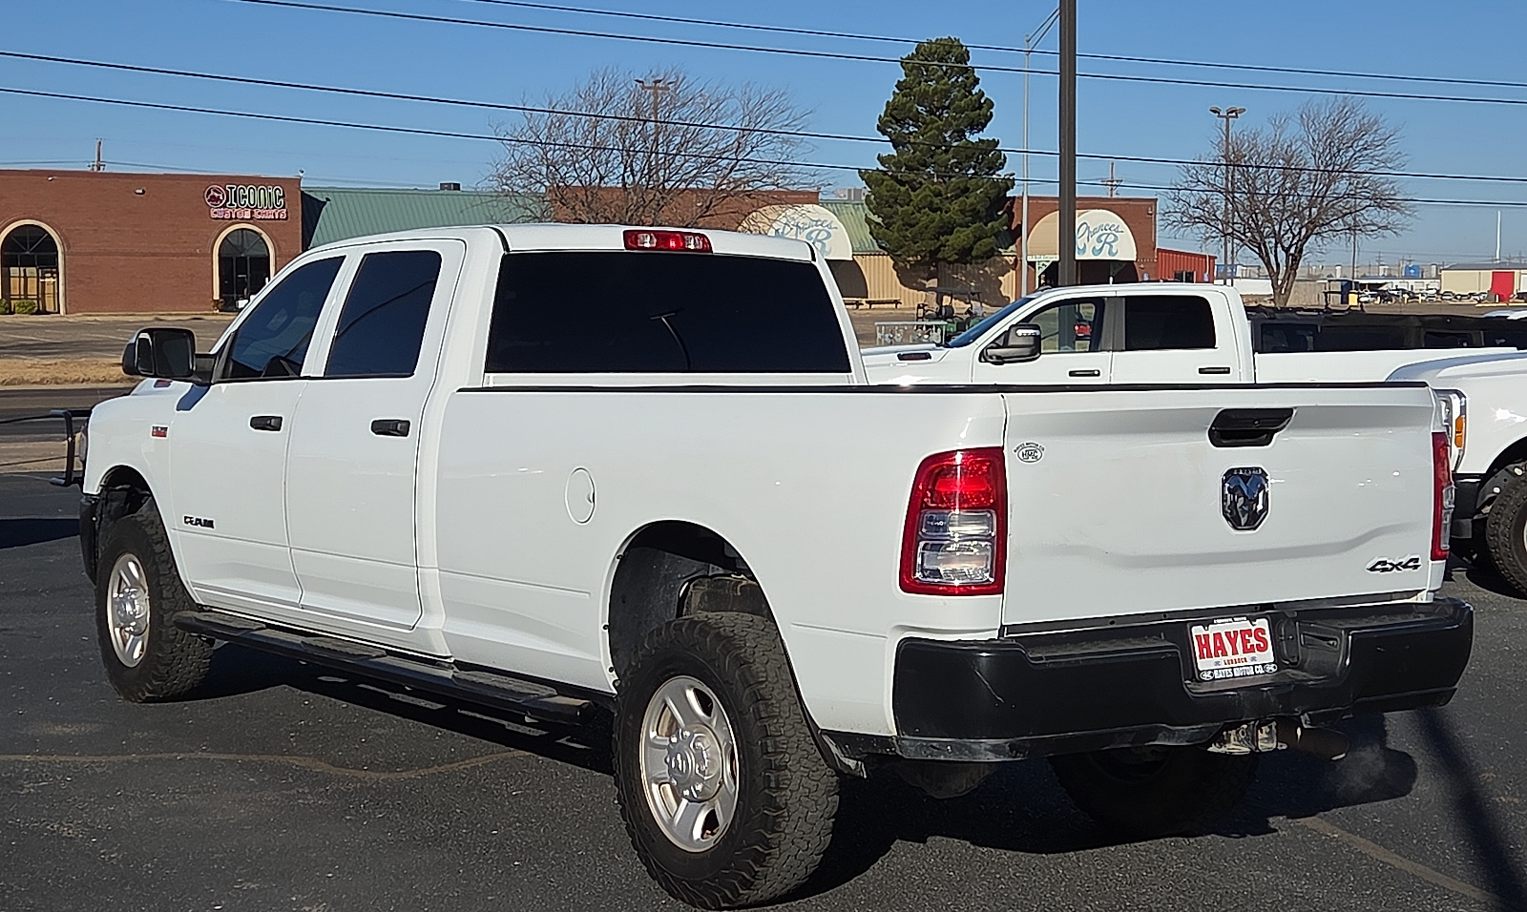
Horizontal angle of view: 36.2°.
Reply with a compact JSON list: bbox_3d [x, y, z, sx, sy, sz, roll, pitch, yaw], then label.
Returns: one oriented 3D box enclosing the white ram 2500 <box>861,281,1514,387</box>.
[{"bbox_3d":[3.302,-0.457,19.990,6.050,2.020,2.080,0,3,6],"label":"white ram 2500"}]

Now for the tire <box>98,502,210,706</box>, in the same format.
[{"bbox_3d":[-2.652,0.652,10.208,0.280,0.825,0.830,-2,4,-36],"label":"tire"}]

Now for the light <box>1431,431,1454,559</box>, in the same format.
[{"bbox_3d":[1.952,0.112,6.872,0.180,0.375,0.190,-2,4,-36],"label":"light"}]

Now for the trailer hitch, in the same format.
[{"bbox_3d":[1.329,0.727,6.041,0.340,0.100,0.240,-2,4,-35],"label":"trailer hitch"}]

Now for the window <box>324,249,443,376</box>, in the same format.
[{"bbox_3d":[-1.363,-0.506,8.433,0.070,0.480,0.720,19,-8,-35],"label":"window"}]

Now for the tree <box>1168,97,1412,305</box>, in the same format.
[{"bbox_3d":[25.907,-12.293,115.000,12.000,10.700,11.500,1,5,12],"label":"tree"}]

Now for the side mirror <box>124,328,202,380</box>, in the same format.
[{"bbox_3d":[-2.307,-0.389,8.902,0.255,0.200,0.170,-2,4,-35],"label":"side mirror"}]

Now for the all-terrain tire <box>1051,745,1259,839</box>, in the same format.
[{"bbox_3d":[1.275,0.818,7.747,0.280,0.825,0.830,-2,4,-36],"label":"all-terrain tire"}]

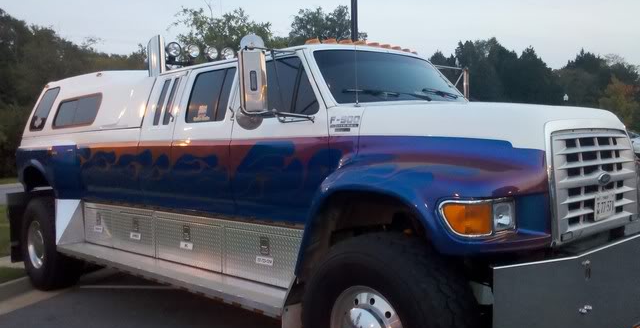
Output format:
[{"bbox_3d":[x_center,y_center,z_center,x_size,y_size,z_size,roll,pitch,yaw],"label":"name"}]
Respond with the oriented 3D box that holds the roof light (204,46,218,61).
[{"bbox_3d":[-1.129,-1.152,5.772,0.090,0.137,0.130,0,2,45],"label":"roof light"}]

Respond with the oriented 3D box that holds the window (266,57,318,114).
[{"bbox_3d":[-0.290,-0.571,4.134,0.880,0.460,0.050,0,-16,44],"label":"window"}]

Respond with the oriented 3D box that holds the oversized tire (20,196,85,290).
[{"bbox_3d":[-3.359,0.994,6.956,0.410,1.120,1.120,-3,2,-45],"label":"oversized tire"}]

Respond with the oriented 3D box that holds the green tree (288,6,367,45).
[{"bbox_3d":[0.406,-3.200,30.000,5.200,9.700,5.200,-1,1,0],"label":"green tree"}]

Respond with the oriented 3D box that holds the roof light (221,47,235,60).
[{"bbox_3d":[-0.994,-1.189,5.970,0.130,0.130,0.085,-3,2,-45],"label":"roof light"}]

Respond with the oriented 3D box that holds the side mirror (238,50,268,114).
[{"bbox_3d":[-0.430,-0.533,3.580,0.178,0.410,0.085,-3,1,-9],"label":"side mirror"}]

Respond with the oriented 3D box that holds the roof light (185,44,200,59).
[{"bbox_3d":[-1.290,-1.138,5.611,0.090,0.137,0.130,0,2,45],"label":"roof light"}]

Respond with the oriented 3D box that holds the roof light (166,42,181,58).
[{"bbox_3d":[-1.455,-1.135,5.500,0.145,0.150,0.085,-3,2,-45],"label":"roof light"}]

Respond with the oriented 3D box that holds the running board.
[{"bbox_3d":[-1.483,0.939,5.036,3.860,0.075,0.335,0,2,45],"label":"running board"}]

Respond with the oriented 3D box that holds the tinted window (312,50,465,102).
[{"bbox_3d":[0.614,-0.652,4.413,1.500,0.530,0.150,-3,-35,-44],"label":"tinted window"}]

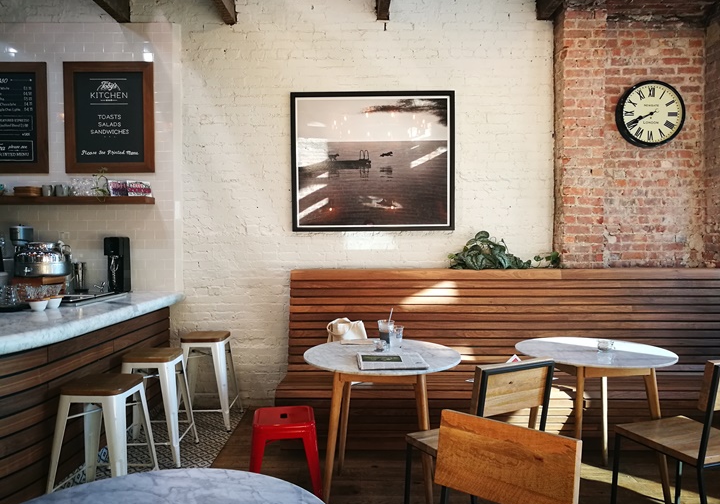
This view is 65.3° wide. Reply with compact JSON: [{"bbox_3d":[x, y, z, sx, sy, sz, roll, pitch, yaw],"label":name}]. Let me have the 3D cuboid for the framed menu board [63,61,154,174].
[{"bbox_3d":[-1.950,-1.047,4.395,0.684,0.858,0.035,0,2,0],"label":"framed menu board"}]

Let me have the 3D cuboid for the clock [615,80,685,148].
[{"bbox_3d":[2.165,-1.023,4.191,0.497,0.497,0.085,0,2,0],"label":"clock"}]

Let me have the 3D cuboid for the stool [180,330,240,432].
[{"bbox_3d":[-1.120,0.928,4.115,0.434,0.638,0.434,0,2,0],"label":"stool"}]

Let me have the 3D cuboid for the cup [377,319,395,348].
[{"bbox_3d":[0.144,0.451,3.097,0.090,0.147,0.090,0,2,0],"label":"cup"}]

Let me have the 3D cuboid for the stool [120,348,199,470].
[{"bbox_3d":[-1.283,0.948,3.513,0.434,0.638,0.434,0,2,0],"label":"stool"}]

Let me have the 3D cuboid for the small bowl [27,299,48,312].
[{"bbox_3d":[-1.923,0.319,3.364,0.104,0.066,0.104,0,2,0],"label":"small bowl"}]

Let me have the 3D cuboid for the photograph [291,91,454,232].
[{"bbox_3d":[0.110,-0.711,4.439,1.281,1.090,0.040,0,2,0],"label":"photograph"}]

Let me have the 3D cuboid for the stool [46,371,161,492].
[{"bbox_3d":[-1.286,0.970,2.831,0.434,0.638,0.434,0,2,5],"label":"stool"}]

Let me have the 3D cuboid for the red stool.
[{"bbox_3d":[-0.385,1.063,2.876,0.392,0.452,0.392,0,2,-8],"label":"red stool"}]

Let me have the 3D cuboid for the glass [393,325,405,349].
[{"bbox_3d":[0.209,0.466,3.062,0.064,0.119,0.064,0,2,0],"label":"glass"}]

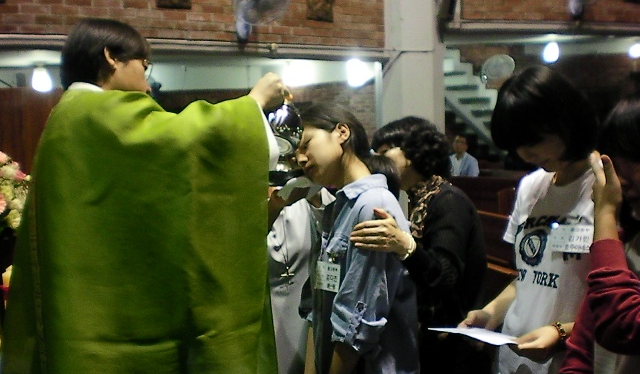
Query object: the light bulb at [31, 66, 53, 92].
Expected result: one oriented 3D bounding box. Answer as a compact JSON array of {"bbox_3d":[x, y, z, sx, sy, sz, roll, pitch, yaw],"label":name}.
[{"bbox_3d":[-2.272,-0.885,5.280,0.150,0.190,0.150,-1,6,0],"label":"light bulb"}]

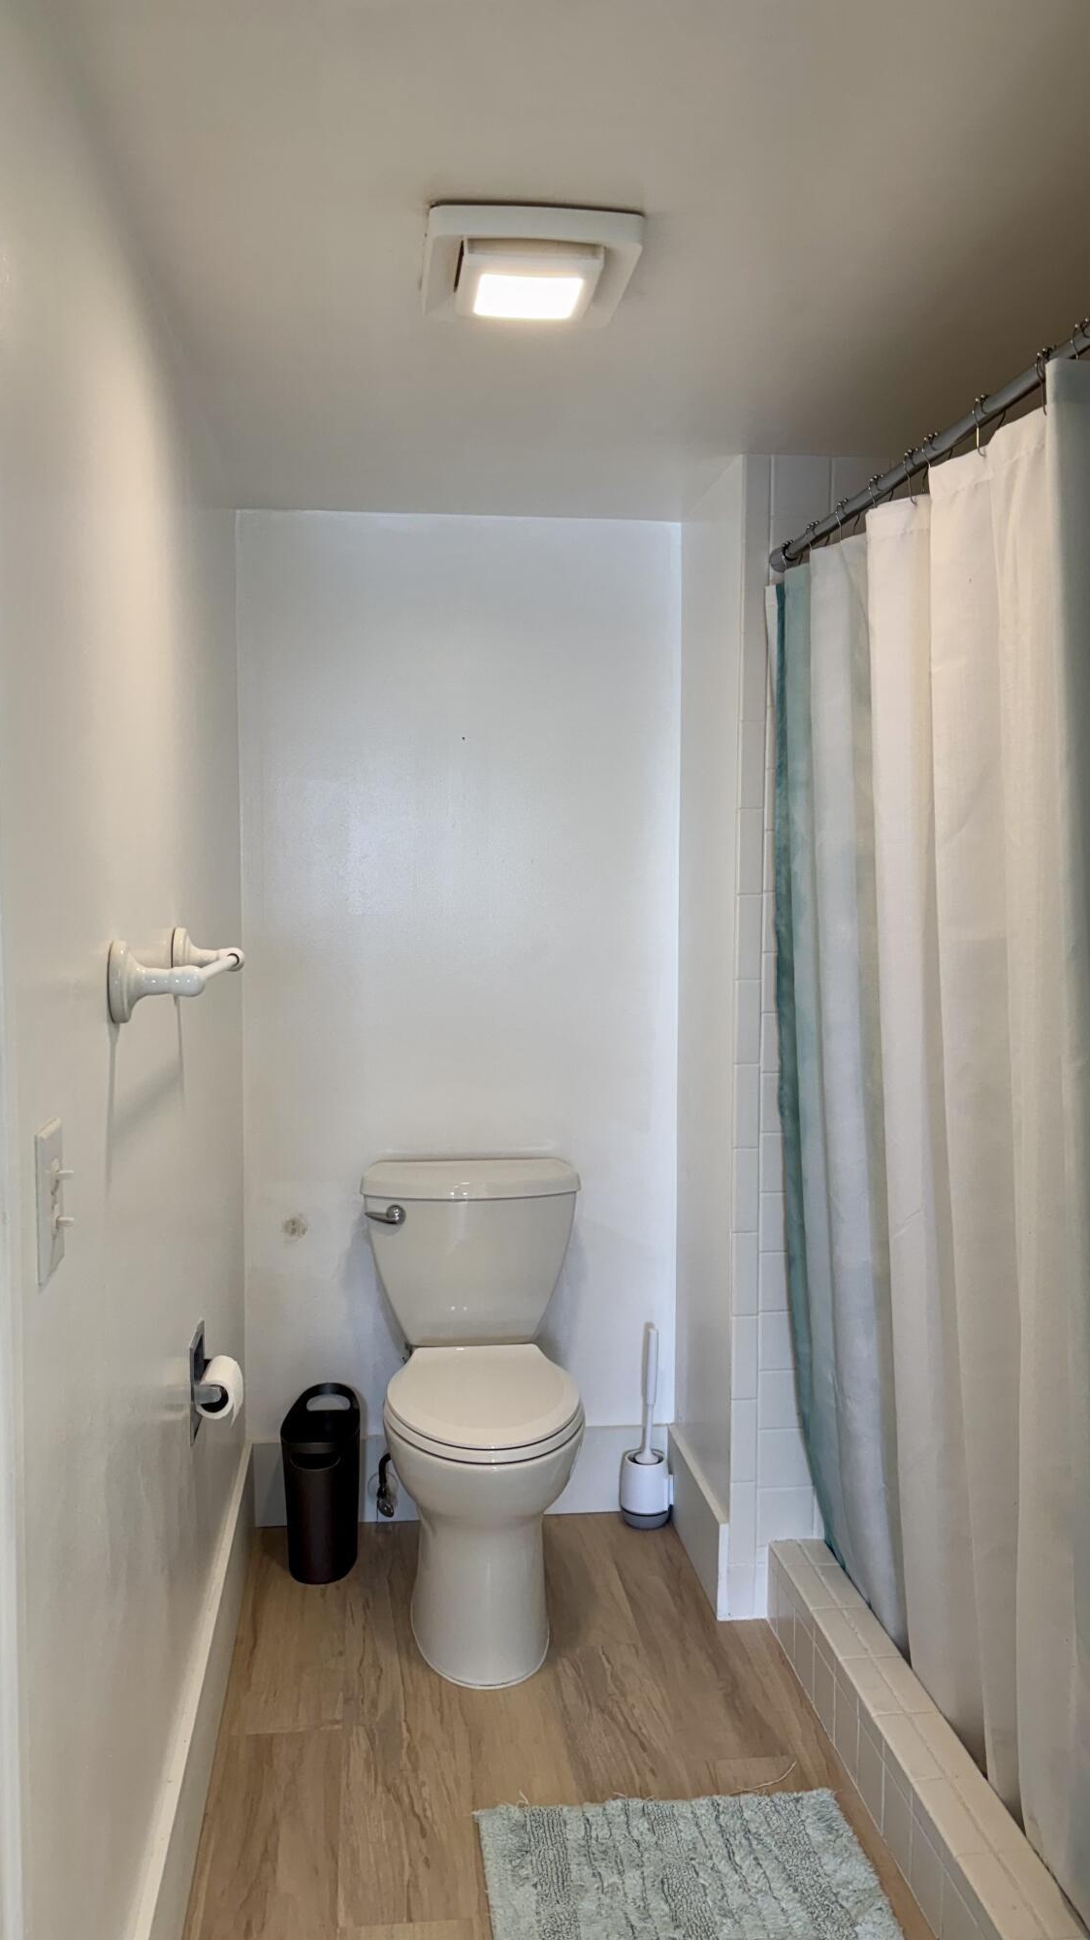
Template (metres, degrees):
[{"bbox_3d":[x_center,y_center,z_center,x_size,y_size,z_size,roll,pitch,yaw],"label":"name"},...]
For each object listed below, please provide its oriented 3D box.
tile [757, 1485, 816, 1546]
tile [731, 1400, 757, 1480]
[{"bbox_3d":[0.447,1.012,2.701,0.108,0.108,0.010,0,4,-7],"label":"tile"},{"bbox_3d":[0.364,0.865,2.679,0.050,0.152,0.010,0,4,-7],"label":"tile"}]

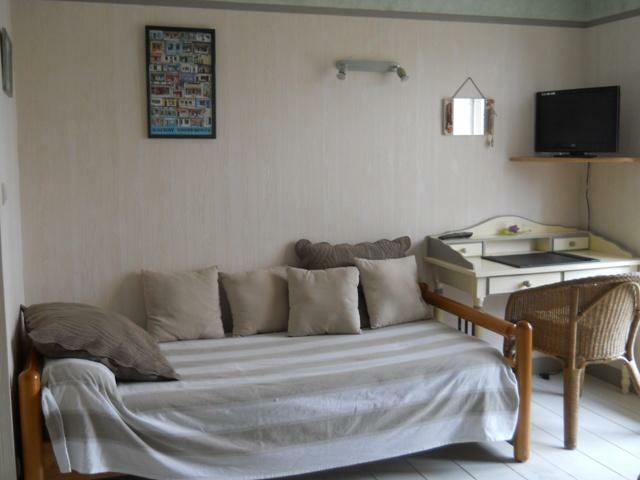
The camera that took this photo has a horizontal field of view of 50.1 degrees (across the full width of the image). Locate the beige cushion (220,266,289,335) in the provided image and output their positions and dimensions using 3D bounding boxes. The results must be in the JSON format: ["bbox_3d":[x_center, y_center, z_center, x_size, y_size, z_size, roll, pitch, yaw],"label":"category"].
[{"bbox_3d":[-0.317,0.317,3.580,0.360,0.360,0.130,-3,-25,-20],"label":"beige cushion"}]

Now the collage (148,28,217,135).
[{"bbox_3d":[-0.705,-0.800,3.493,0.346,0.558,0.022,-3,7,-18],"label":"collage"}]

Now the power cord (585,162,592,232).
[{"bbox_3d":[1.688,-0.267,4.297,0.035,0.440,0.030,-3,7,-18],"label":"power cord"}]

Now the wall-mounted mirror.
[{"bbox_3d":[0.863,-0.724,4.008,0.311,0.222,0.025,-3,7,-18],"label":"wall-mounted mirror"}]

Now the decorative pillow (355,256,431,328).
[{"bbox_3d":[0.400,0.280,3.720,0.360,0.360,0.130,-3,-25,-18],"label":"decorative pillow"}]

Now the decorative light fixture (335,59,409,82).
[{"bbox_3d":[0.292,-0.931,3.754,0.400,0.119,0.110,-3,7,-18],"label":"decorative light fixture"}]

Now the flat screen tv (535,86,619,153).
[{"bbox_3d":[1.417,-0.637,3.790,0.130,0.375,0.515,-6,9,-38],"label":"flat screen tv"}]

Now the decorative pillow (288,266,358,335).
[{"bbox_3d":[0.023,0.319,3.550,0.365,0.360,0.130,-1,-16,-4],"label":"decorative pillow"}]

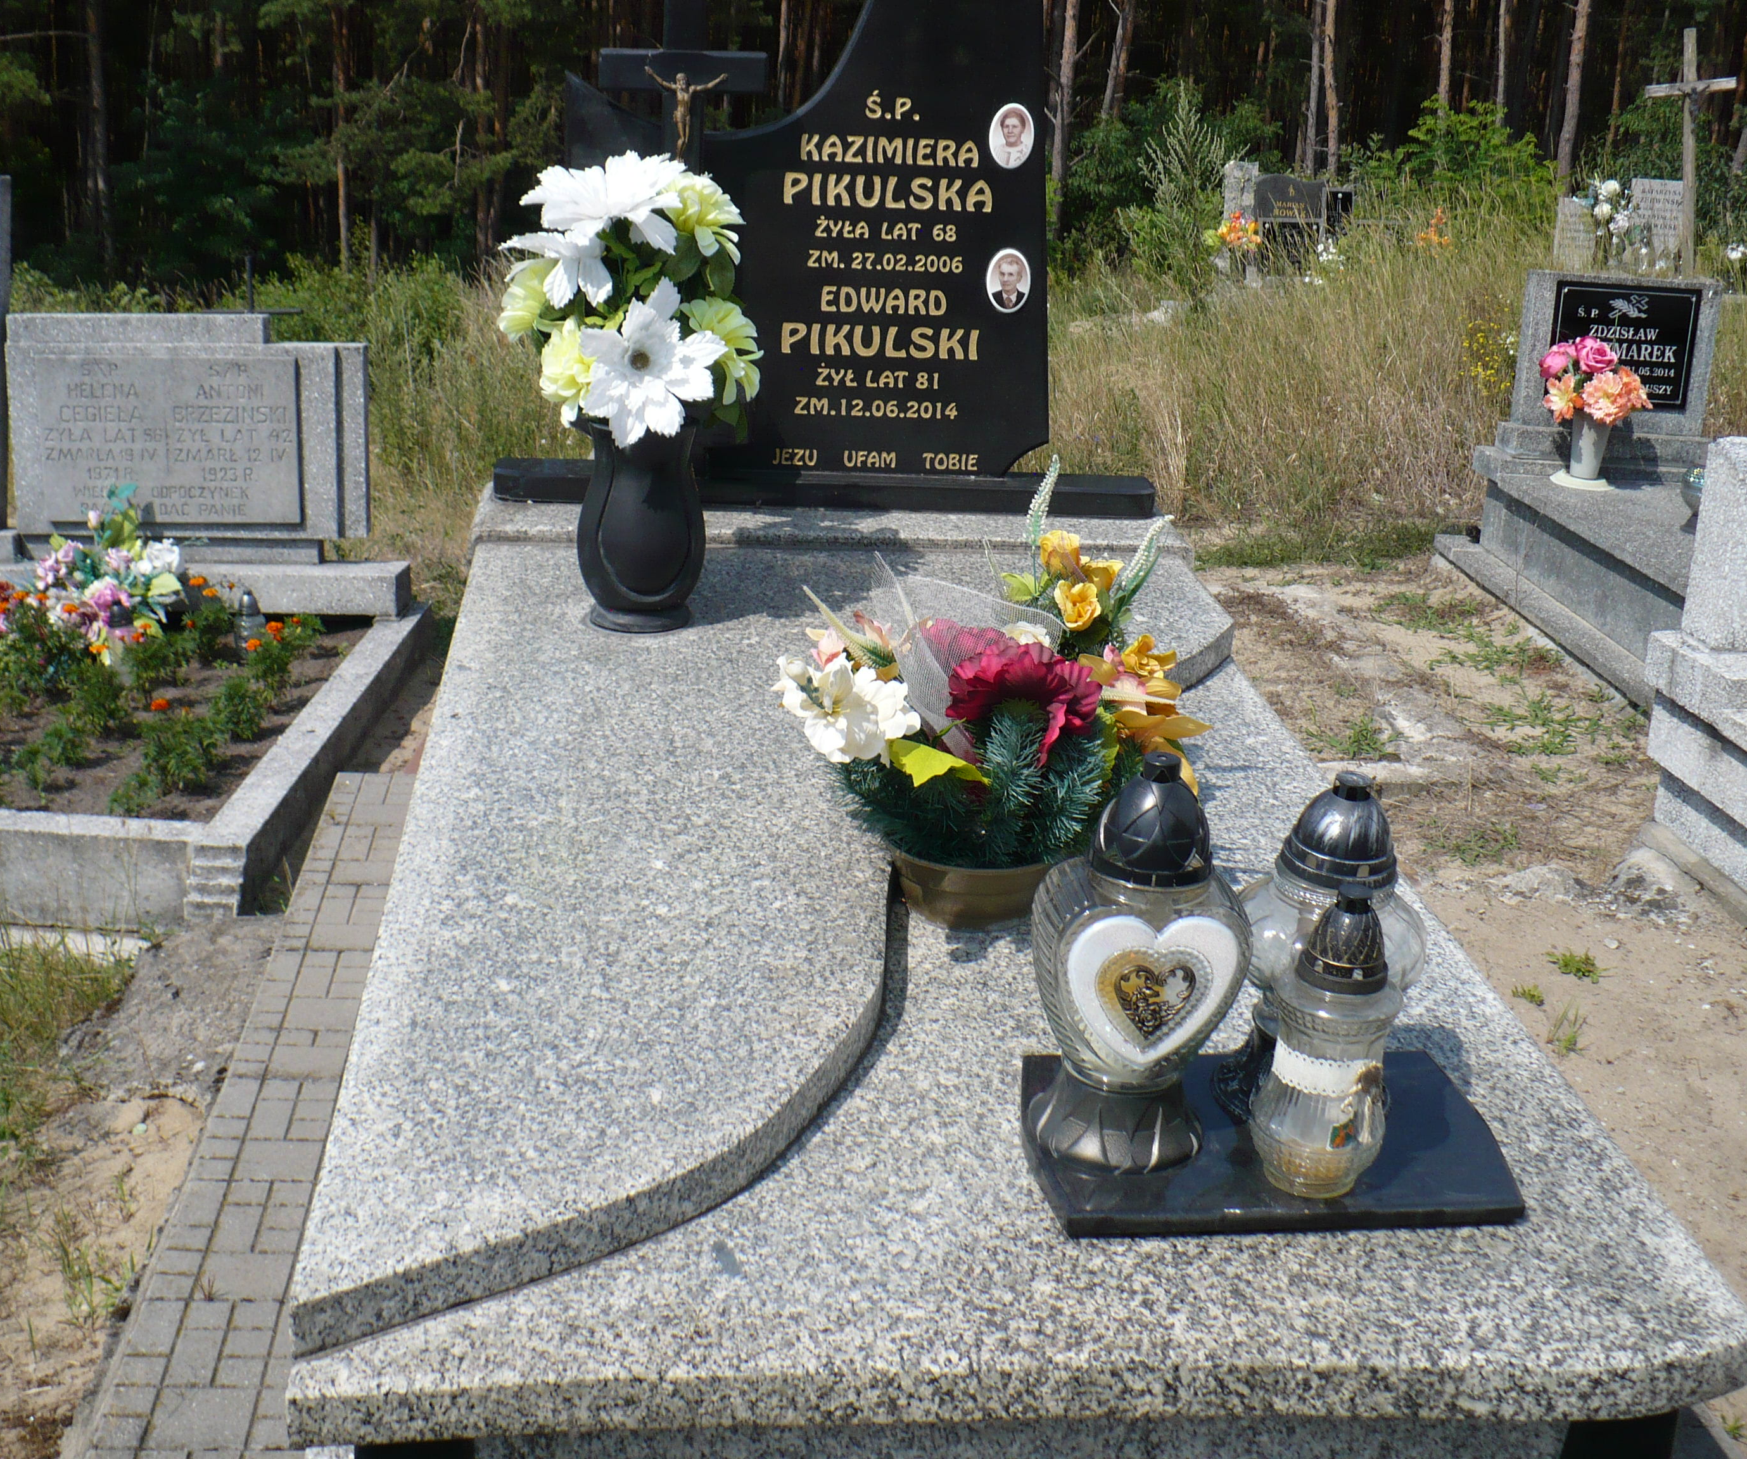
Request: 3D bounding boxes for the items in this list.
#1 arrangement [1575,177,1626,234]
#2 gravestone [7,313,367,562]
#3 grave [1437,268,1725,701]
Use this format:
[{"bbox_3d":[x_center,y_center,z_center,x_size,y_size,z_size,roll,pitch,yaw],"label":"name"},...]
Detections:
[{"bbox_3d":[3.690,-2.659,10.562,0.280,0.310,0.250,1,21,-7],"label":"arrangement"},{"bbox_3d":[-1.364,-0.601,4.203,0.680,0.492,0.150,1,21,-7],"label":"gravestone"},{"bbox_3d":[2.086,-0.546,4.857,0.906,0.763,1.768,1,21,-7],"label":"grave"}]

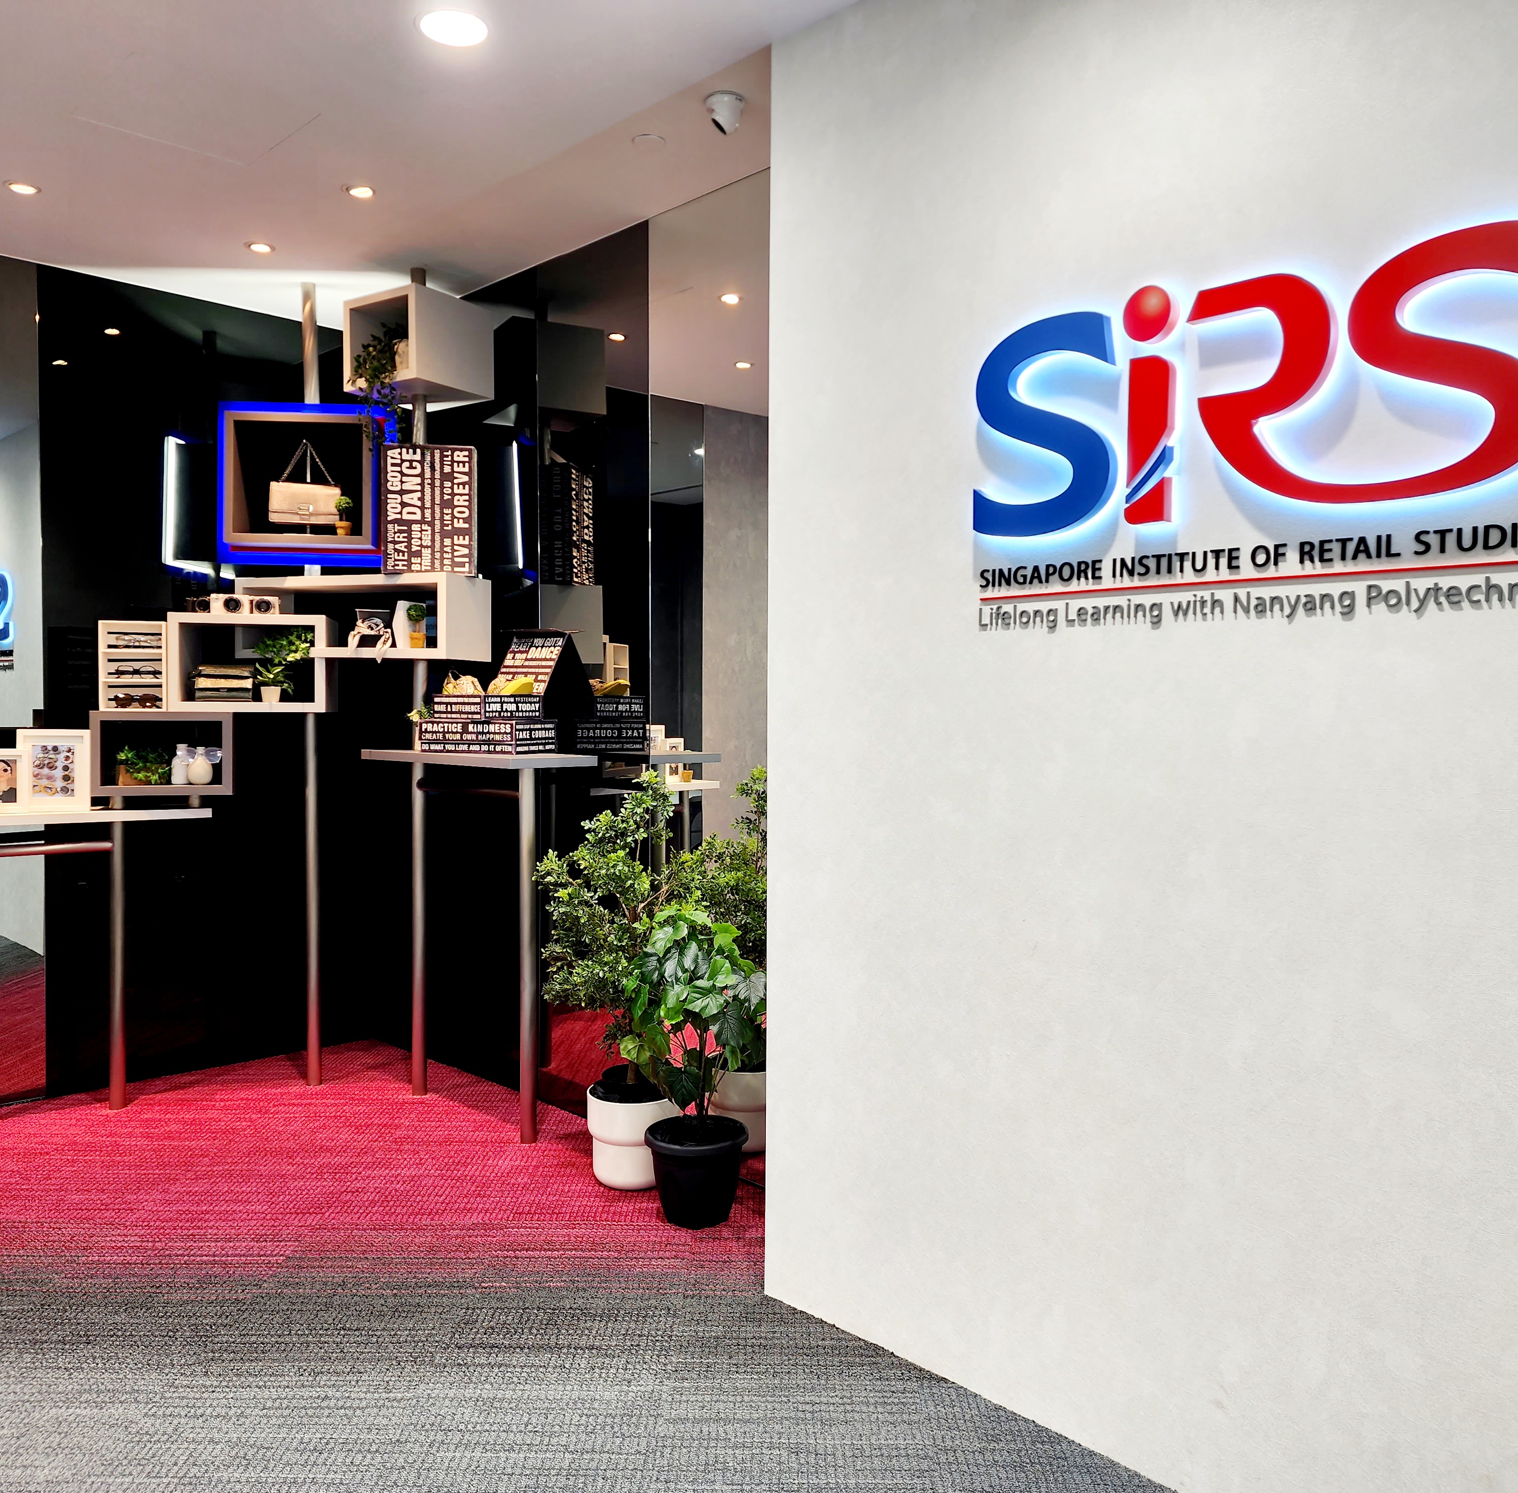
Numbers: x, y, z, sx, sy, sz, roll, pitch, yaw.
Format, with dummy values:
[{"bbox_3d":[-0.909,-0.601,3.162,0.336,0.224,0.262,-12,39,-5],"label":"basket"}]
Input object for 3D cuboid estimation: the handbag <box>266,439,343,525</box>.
[{"bbox_3d":[-1.604,-0.933,4.686,0.236,0.302,0.080,0,1,-11],"label":"handbag"}]

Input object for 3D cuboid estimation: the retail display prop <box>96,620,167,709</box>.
[{"bbox_3d":[-2.084,-0.264,4.417,0.200,0.293,0.142,0,1,-23],"label":"retail display prop"}]

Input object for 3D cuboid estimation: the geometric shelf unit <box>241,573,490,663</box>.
[{"bbox_3d":[-1.398,-0.445,4.691,0.826,0.283,0.319,1,1,16],"label":"geometric shelf unit"}]

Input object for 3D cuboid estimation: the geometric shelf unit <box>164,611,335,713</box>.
[{"bbox_3d":[-1.790,-0.289,4.721,0.517,0.334,0.340,0,1,-10],"label":"geometric shelf unit"}]

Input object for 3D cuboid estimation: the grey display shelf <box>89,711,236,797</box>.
[{"bbox_3d":[-2.039,0.020,4.537,0.431,0.276,0.341,0,1,-23],"label":"grey display shelf"}]

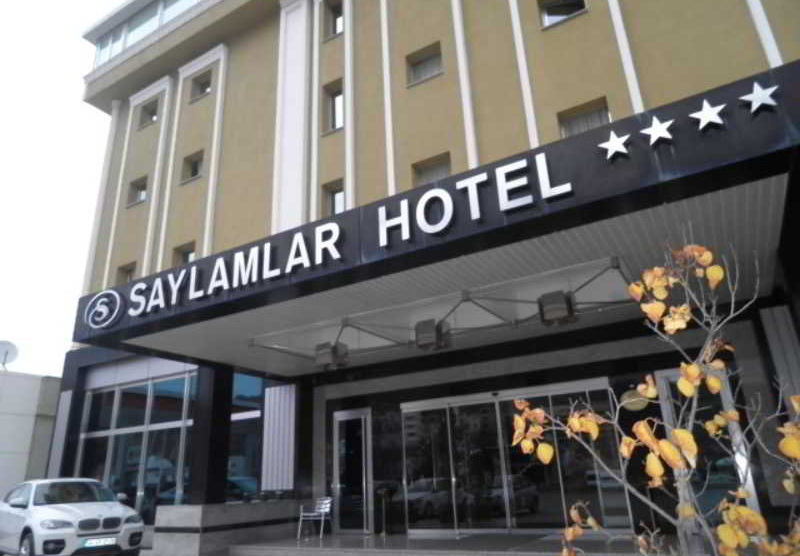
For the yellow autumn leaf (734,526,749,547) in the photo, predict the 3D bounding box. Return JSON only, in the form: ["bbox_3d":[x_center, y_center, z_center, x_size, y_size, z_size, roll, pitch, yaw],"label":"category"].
[{"bbox_3d":[1.139,0.866,1.850,0.047,0.073,0.030,-13,-23,26],"label":"yellow autumn leaf"}]

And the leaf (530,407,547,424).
[{"bbox_3d":[0.487,0.483,1.950,0.056,0.063,0.030,-7,-21,12],"label":"leaf"}]

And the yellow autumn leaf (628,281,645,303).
[{"bbox_3d":[0.831,0.048,1.950,0.056,0.077,0.030,-12,-22,22],"label":"yellow autumn leaf"}]

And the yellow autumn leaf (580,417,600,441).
[{"bbox_3d":[0.721,0.570,2.100,0.072,0.085,0.040,-9,-21,17],"label":"yellow autumn leaf"}]

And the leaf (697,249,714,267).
[{"bbox_3d":[1.074,-0.072,1.950,0.063,0.063,0.030,-14,-24,28],"label":"leaf"}]

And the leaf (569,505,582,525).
[{"bbox_3d":[0.664,0.895,2.100,0.052,0.075,0.035,-8,-21,14],"label":"leaf"}]

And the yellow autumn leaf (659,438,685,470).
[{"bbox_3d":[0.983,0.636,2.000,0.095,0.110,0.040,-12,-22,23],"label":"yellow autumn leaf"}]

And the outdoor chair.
[{"bbox_3d":[-1.728,5.070,11.731,0.570,0.750,0.560,-14,-23,28],"label":"outdoor chair"}]

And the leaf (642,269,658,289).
[{"bbox_3d":[0.881,0.002,1.950,0.056,0.070,0.030,-12,-23,24],"label":"leaf"}]

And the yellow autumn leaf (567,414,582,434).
[{"bbox_3d":[0.661,0.555,2.100,0.058,0.073,0.040,-8,-21,15],"label":"yellow autumn leaf"}]

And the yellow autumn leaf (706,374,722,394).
[{"bbox_3d":[1.191,0.403,2.100,0.058,0.075,0.035,-13,-23,27],"label":"yellow autumn leaf"}]

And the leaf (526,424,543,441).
[{"bbox_3d":[0.473,0.543,1.950,0.056,0.056,0.030,-7,-21,12],"label":"leaf"}]

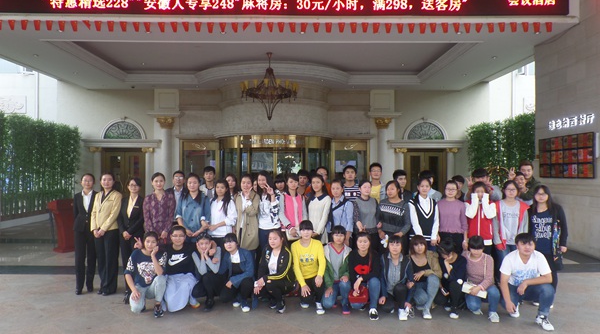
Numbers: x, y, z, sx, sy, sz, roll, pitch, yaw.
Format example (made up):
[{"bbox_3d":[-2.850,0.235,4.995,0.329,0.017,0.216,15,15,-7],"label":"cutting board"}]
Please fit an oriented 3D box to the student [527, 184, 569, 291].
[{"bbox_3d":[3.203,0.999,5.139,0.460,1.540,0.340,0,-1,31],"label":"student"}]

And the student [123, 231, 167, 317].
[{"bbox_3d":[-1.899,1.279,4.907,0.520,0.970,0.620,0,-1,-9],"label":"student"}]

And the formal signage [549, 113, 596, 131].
[{"bbox_3d":[5.790,-0.954,8.550,0.070,0.220,1.420,0,-1,0],"label":"formal signage"}]

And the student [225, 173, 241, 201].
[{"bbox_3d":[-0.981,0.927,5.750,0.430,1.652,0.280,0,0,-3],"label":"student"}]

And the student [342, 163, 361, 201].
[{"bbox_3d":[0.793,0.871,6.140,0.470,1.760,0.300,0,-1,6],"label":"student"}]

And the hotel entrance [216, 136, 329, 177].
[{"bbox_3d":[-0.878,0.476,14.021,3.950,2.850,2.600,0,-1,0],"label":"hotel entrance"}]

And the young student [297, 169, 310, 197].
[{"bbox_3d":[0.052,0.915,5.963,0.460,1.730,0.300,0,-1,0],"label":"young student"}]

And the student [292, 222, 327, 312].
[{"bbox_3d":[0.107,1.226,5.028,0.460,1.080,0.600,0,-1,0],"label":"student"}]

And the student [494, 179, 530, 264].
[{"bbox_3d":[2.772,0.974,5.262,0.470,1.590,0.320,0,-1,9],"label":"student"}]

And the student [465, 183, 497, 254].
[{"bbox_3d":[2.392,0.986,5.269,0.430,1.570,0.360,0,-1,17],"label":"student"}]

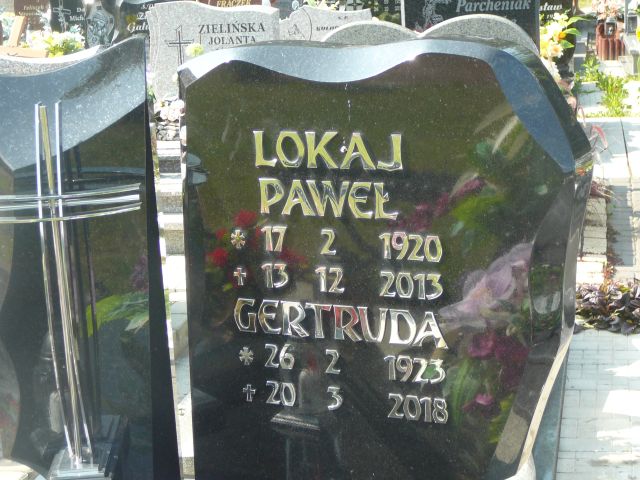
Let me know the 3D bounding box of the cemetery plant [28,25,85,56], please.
[{"bbox_3d":[-2.136,-1.603,10.600,0.460,0.280,0.390,2,13,12],"label":"cemetery plant"}]

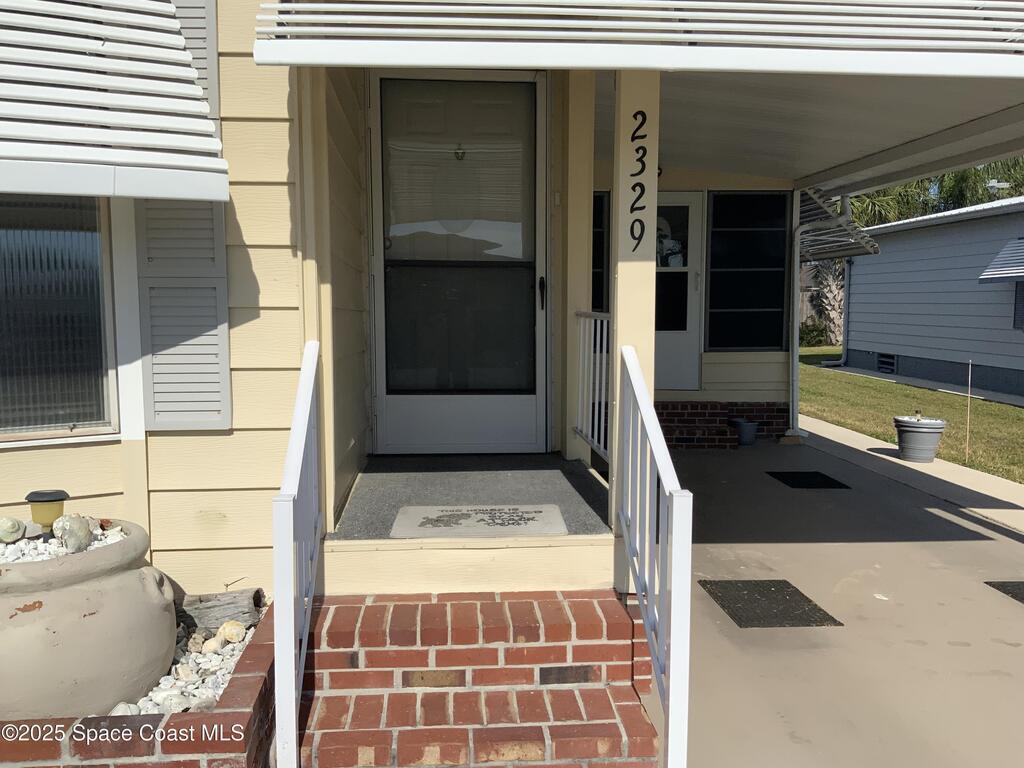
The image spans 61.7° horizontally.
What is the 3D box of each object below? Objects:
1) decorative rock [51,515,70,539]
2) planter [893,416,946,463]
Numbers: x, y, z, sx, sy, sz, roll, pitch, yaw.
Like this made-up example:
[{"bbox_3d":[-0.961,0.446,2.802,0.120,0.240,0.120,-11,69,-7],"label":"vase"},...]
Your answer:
[{"bbox_3d":[-1.248,0.399,2.380,0.051,0.063,0.060,0,6,-4],"label":"decorative rock"},{"bbox_3d":[3.782,0.523,7.997,0.435,0.380,0.435,0,6,-4],"label":"planter"}]

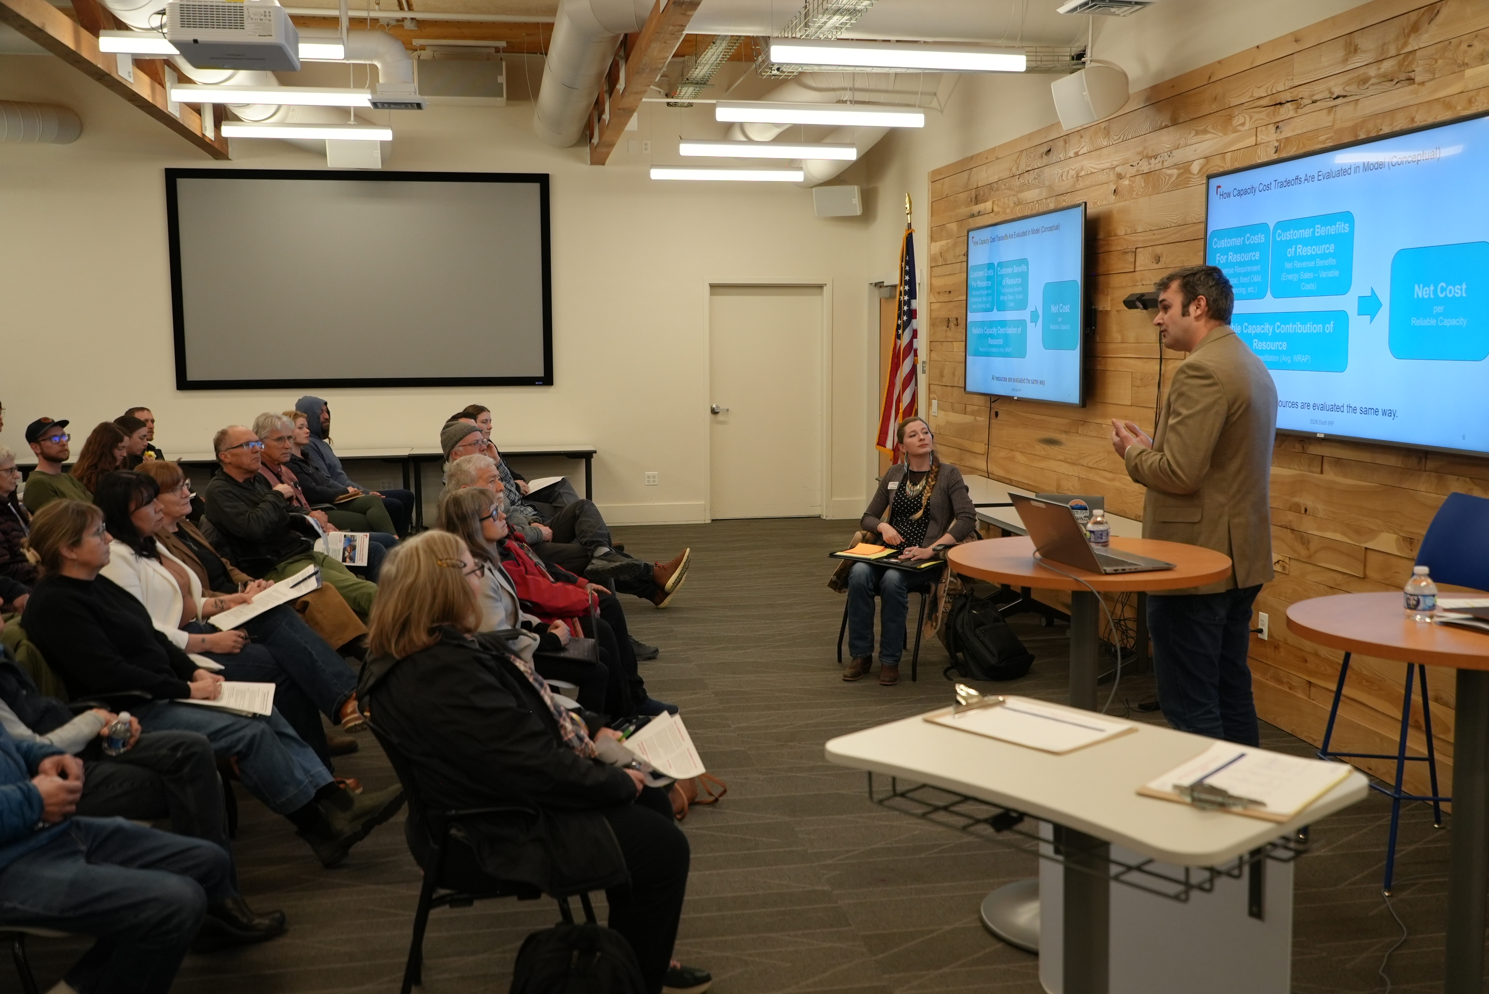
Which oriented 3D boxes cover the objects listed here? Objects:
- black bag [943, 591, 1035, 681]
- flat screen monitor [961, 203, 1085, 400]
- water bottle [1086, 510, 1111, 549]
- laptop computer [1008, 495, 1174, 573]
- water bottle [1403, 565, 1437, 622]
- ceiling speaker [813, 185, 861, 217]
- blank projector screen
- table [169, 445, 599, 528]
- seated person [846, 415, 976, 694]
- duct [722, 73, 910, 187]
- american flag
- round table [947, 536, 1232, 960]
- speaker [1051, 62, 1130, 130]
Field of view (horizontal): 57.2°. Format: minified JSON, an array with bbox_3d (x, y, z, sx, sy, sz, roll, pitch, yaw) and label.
[{"bbox_3d":[1.214,0.650,6.841,0.310,0.440,0.220,-6,-19,-40],"label":"black bag"},{"bbox_3d":[1.684,-1.134,8.252,0.065,1.090,1.890,-1,7,-10],"label":"flat screen monitor"},{"bbox_3d":[1.028,0.091,3.963,0.067,0.115,0.067,-1,7,-10],"label":"water bottle"},{"bbox_3d":[0.927,0.090,3.668,0.325,0.187,0.313,-3,7,-19],"label":"laptop computer"},{"bbox_3d":[1.472,0.211,2.969,0.063,0.116,0.063,0,7,0],"label":"water bottle"},{"bbox_3d":[0.808,-2.571,11.850,0.375,0.270,0.210,2,31,17],"label":"ceiling speaker"},{"bbox_3d":[-3.214,-1.837,11.574,3.130,1.815,0.070,-1,7,-10],"label":"blank projector screen"},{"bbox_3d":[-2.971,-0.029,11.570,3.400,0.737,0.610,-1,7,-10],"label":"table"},{"bbox_3d":[0.850,0.241,6.863,0.530,1.270,0.780,2,7,21],"label":"seated person"},{"bbox_3d":[0.520,-3.027,11.095,1.100,0.660,1.600,-1,7,-10],"label":"duct"},{"bbox_3d":[1.077,-1.044,9.650,0.310,1.720,0.280,0,7,0],"label":"american flag"},{"bbox_3d":[0.963,0.695,3.893,0.775,1.068,0.775,0,7,0],"label":"round table"},{"bbox_3d":[1.776,-2.040,6.919,0.240,0.260,0.390,-19,9,-8],"label":"speaker"}]

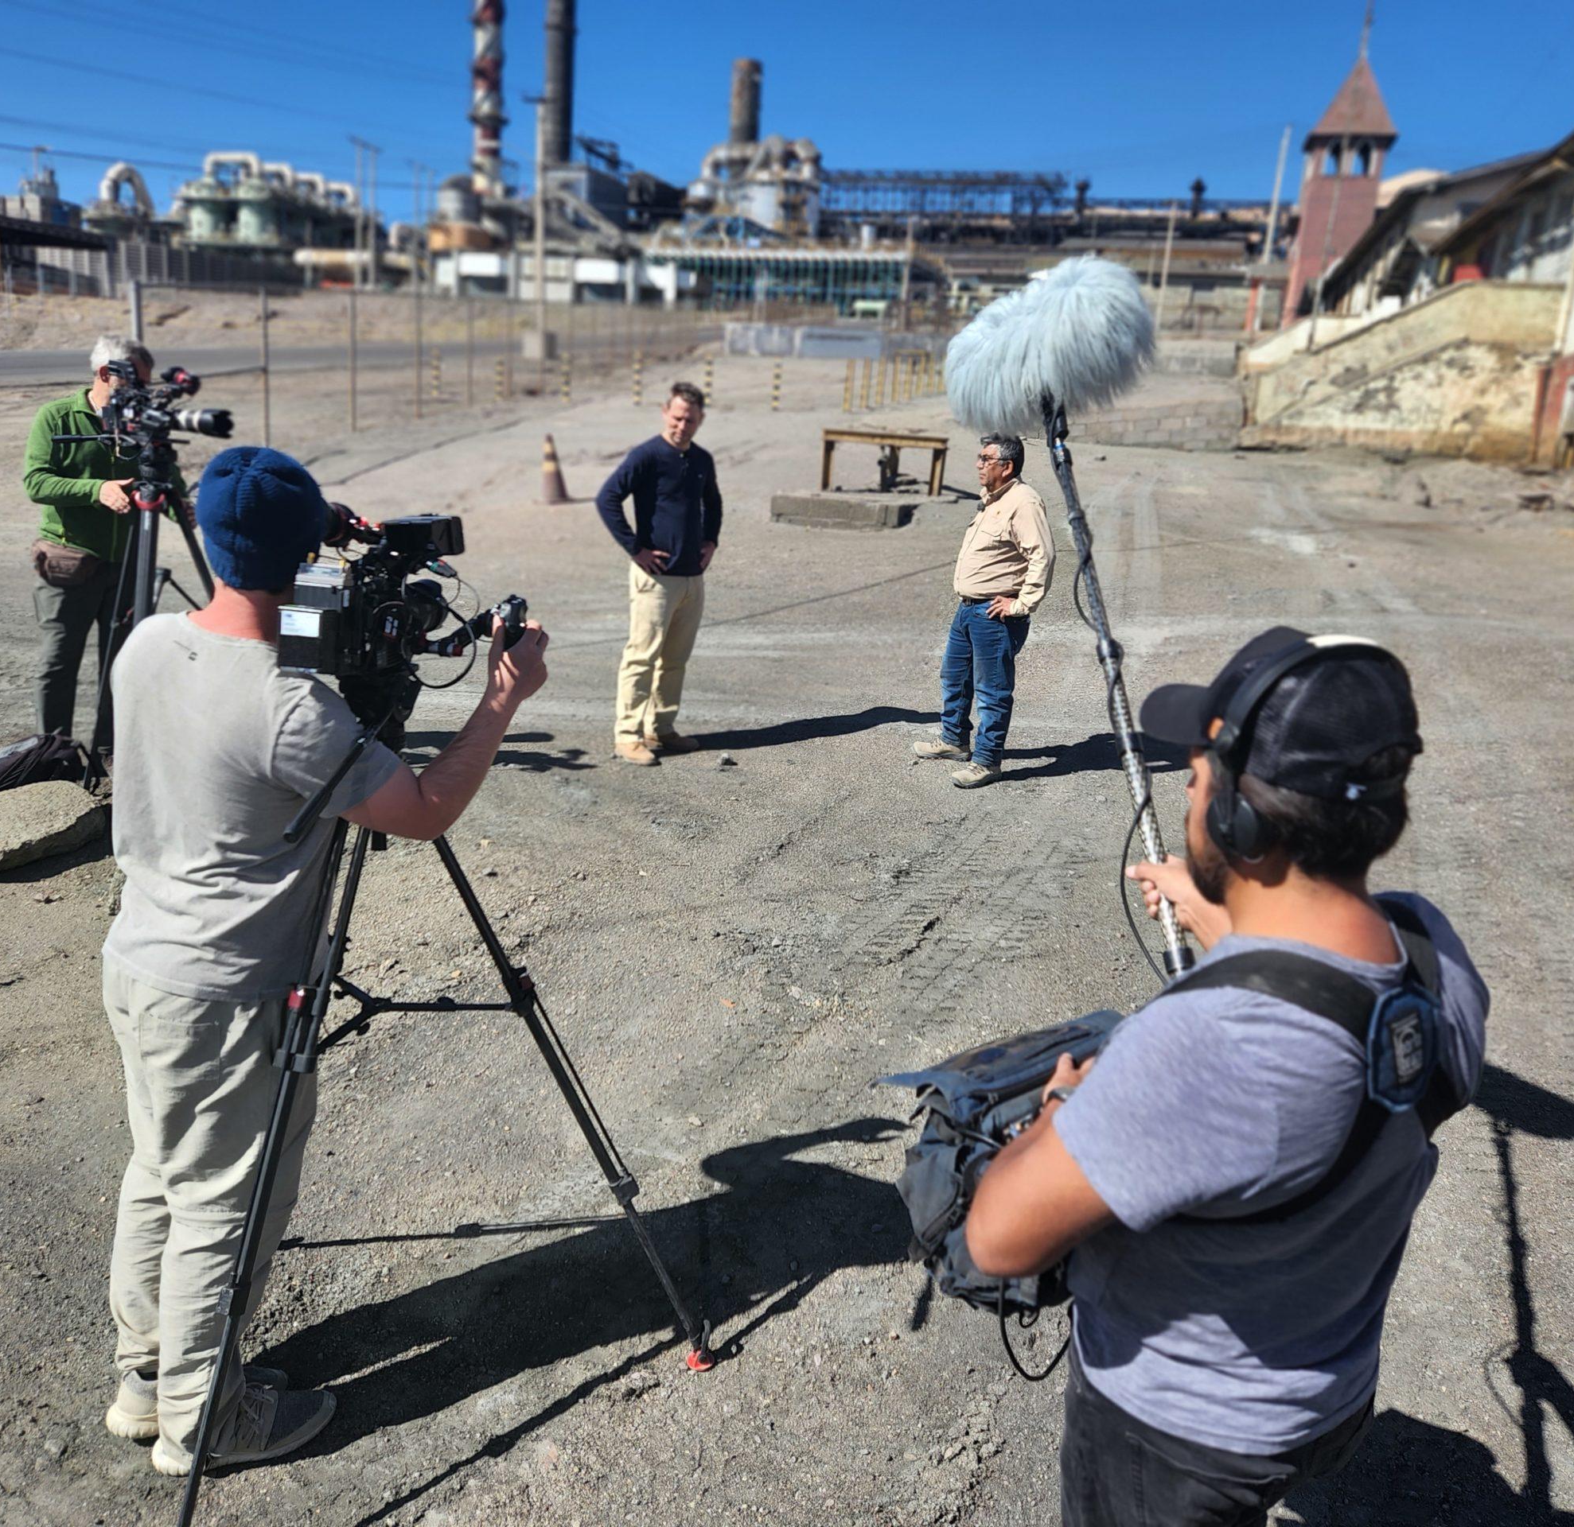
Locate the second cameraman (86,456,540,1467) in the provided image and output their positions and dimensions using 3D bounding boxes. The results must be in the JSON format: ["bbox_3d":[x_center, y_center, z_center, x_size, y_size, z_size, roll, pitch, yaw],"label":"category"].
[{"bbox_3d":[-0.823,0.332,2.430,0.560,1.770,0.720,16,18,41],"label":"second cameraman"}]

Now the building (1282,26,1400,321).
[{"bbox_3d":[23.630,-25.062,58.000,4.000,12.400,4.000,7,14,15],"label":"building"}]

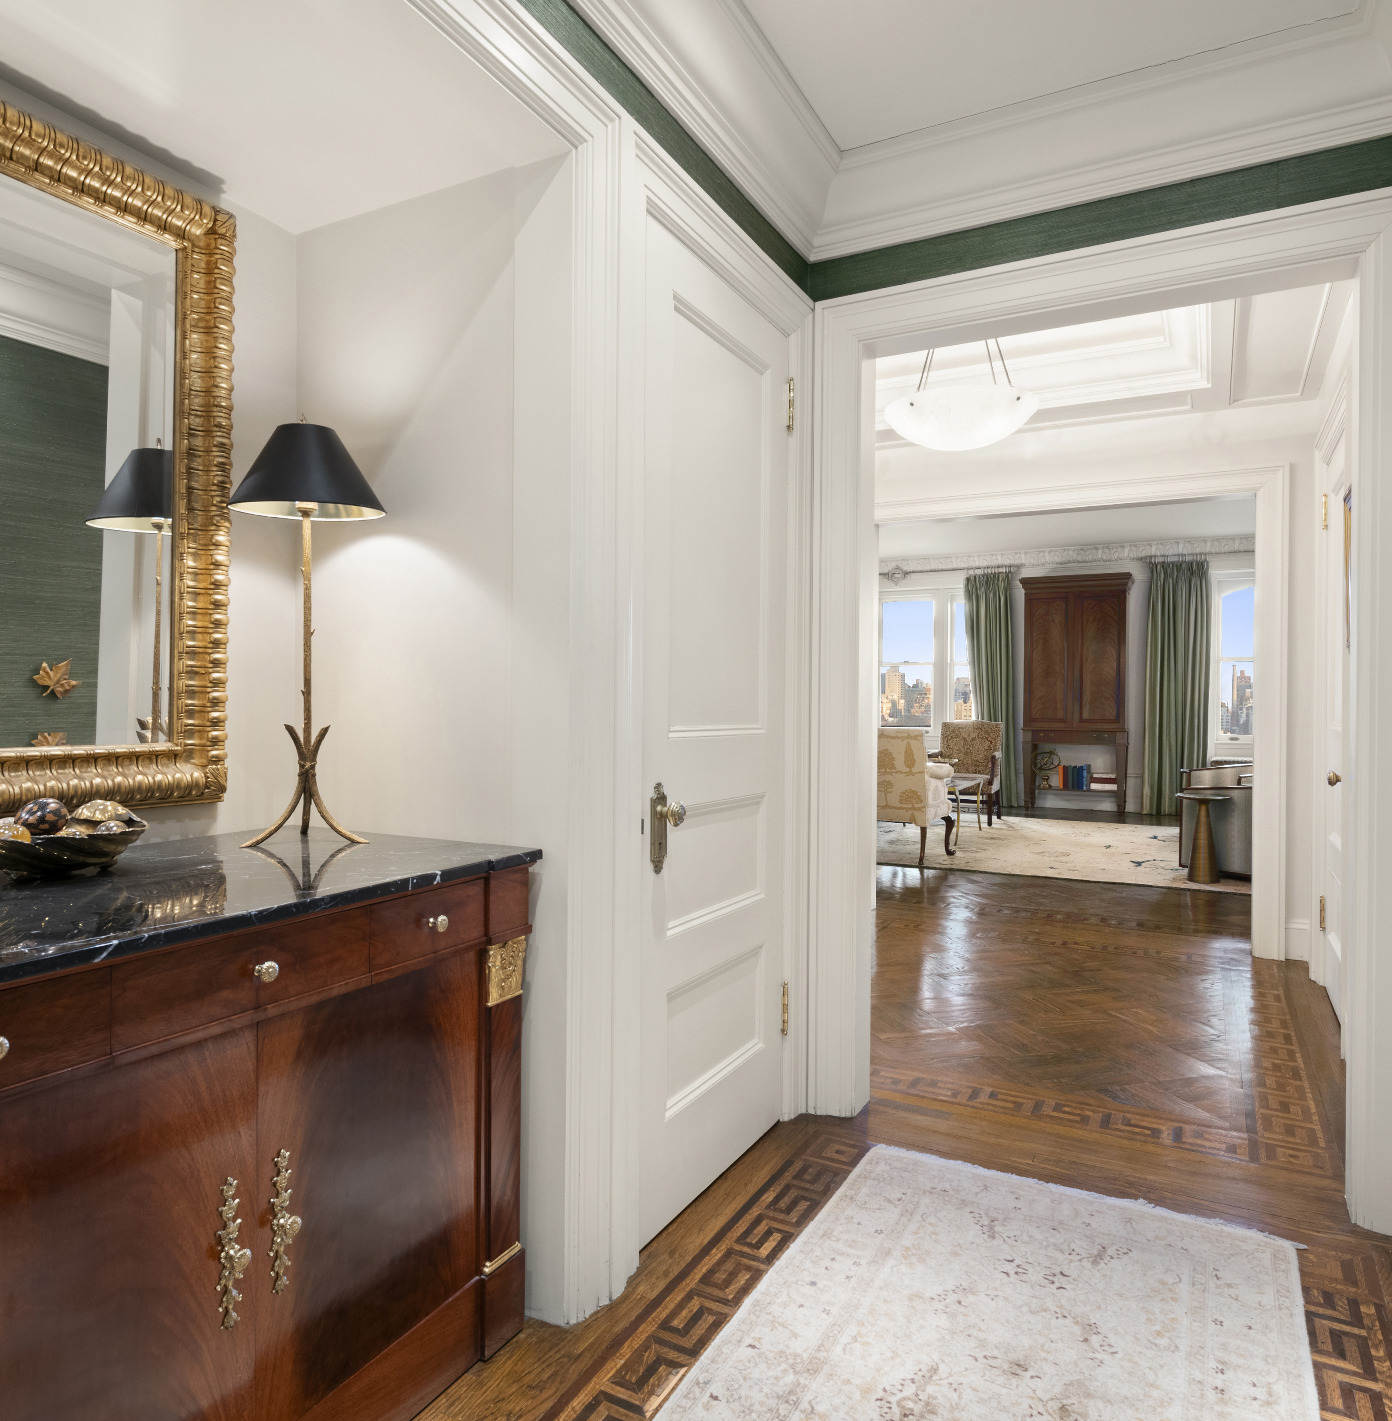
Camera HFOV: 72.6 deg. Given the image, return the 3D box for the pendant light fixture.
[{"bbox_3d":[1.077,-1.415,3.852,0.610,0.720,0.610,1,0,29],"label":"pendant light fixture"}]

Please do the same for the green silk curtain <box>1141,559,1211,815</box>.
[{"bbox_3d":[5.260,-0.253,10.344,0.640,2.810,0.180,1,0,29],"label":"green silk curtain"}]

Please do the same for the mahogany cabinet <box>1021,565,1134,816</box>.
[{"bbox_3d":[4.292,-0.184,10.700,1.150,2.650,0.470,1,0,29],"label":"mahogany cabinet"}]

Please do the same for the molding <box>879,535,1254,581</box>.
[{"bbox_3d":[4.112,-1.827,11.034,4.300,0.160,0.140,1,0,29],"label":"molding"}]

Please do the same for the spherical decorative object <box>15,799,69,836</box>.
[{"bbox_3d":[-1.058,0.174,1.532,0.073,0.073,0.073,1,0,29],"label":"spherical decorative object"}]

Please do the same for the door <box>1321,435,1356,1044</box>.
[{"bbox_3d":[2.511,0.054,3.666,0.050,2.220,0.840,1,0,29],"label":"door"}]

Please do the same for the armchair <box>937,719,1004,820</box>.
[{"bbox_3d":[2.789,0.622,9.765,0.720,1.025,0.770,1,0,29],"label":"armchair"}]

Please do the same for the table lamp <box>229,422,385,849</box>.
[{"bbox_3d":[-0.779,-0.167,1.899,0.287,0.856,0.287,1,0,29],"label":"table lamp"}]

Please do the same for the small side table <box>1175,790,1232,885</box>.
[{"bbox_3d":[3.479,0.865,6.487,0.350,0.590,0.350,1,0,29],"label":"small side table"}]

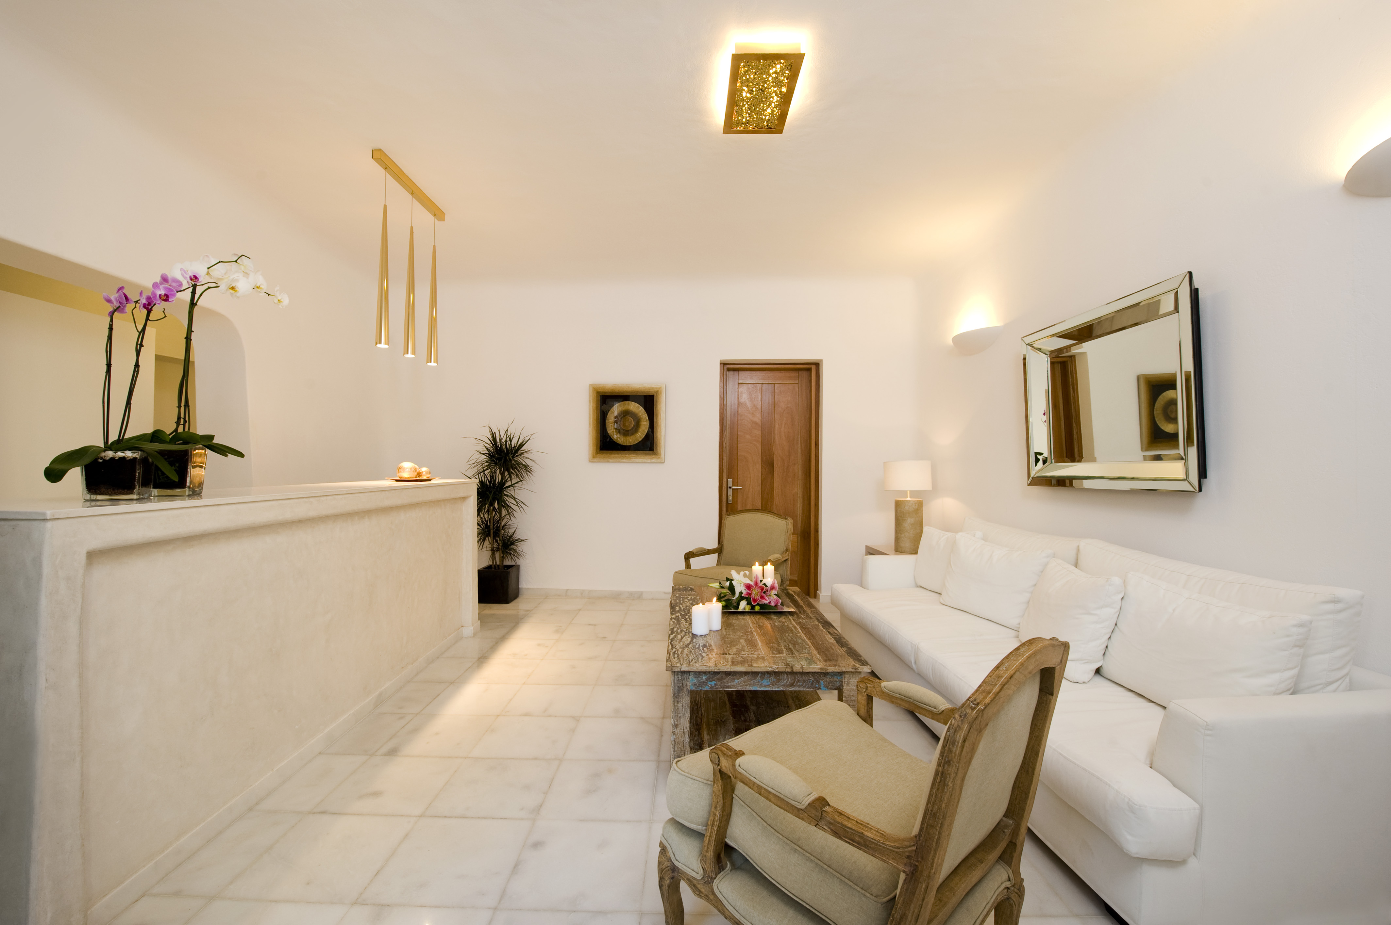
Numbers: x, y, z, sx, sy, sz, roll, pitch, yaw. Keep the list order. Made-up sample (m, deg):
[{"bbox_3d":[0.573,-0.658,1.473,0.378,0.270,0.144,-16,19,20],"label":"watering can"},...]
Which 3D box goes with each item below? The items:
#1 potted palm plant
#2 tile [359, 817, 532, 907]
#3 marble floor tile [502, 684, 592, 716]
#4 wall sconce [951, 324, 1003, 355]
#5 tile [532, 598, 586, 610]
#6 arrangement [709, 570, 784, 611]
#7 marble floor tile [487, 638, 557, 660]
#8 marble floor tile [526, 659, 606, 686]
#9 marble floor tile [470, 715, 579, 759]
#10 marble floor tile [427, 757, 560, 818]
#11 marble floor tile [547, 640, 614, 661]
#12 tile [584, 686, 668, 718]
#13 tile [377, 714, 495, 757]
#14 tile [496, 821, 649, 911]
[{"bbox_3d":[-1.690,0.420,4.636,0.620,1.550,0.560,1,0,0],"label":"potted palm plant"},{"bbox_3d":[-0.757,1.249,1.697,0.400,0.015,0.385,1,0,0],"label":"tile"},{"bbox_3d":[-0.763,1.262,2.851,0.400,0.020,0.390,1,0,0],"label":"marble floor tile"},{"bbox_3d":[1.975,-0.839,3.865,0.180,0.135,0.490,1,0,0],"label":"wall sconce"},{"bbox_3d":[-1.174,1.267,4.812,0.400,0.020,0.400,1,0,0],"label":"tile"},{"bbox_3d":[0.283,0.698,3.001,0.416,0.205,0.280,1,0,0],"label":"arrangement"},{"bbox_3d":[-1.167,1.260,3.631,0.400,0.020,0.390,1,0,0],"label":"marble floor tile"},{"bbox_3d":[-0.743,1.225,3.140,0.393,0.015,0.369,1,0,0],"label":"marble floor tile"},{"bbox_3d":[-0.759,1.250,2.452,0.400,0.015,0.385,1,0,0],"label":"marble floor tile"},{"bbox_3d":[-0.763,1.257,2.086,0.400,0.020,0.390,1,0,0],"label":"marble floor tile"},{"bbox_3d":[-0.769,1.266,3.630,0.400,0.020,0.390,1,0,0],"label":"marble floor tile"},{"bbox_3d":[-0.350,1.234,2.772,0.393,0.015,0.369,1,0,0],"label":"tile"},{"bbox_3d":[-1.171,1.253,2.471,0.400,0.020,0.390,1,0,0],"label":"tile"},{"bbox_3d":[-0.354,1.261,1.698,0.400,0.020,0.390,1,0,0],"label":"tile"}]

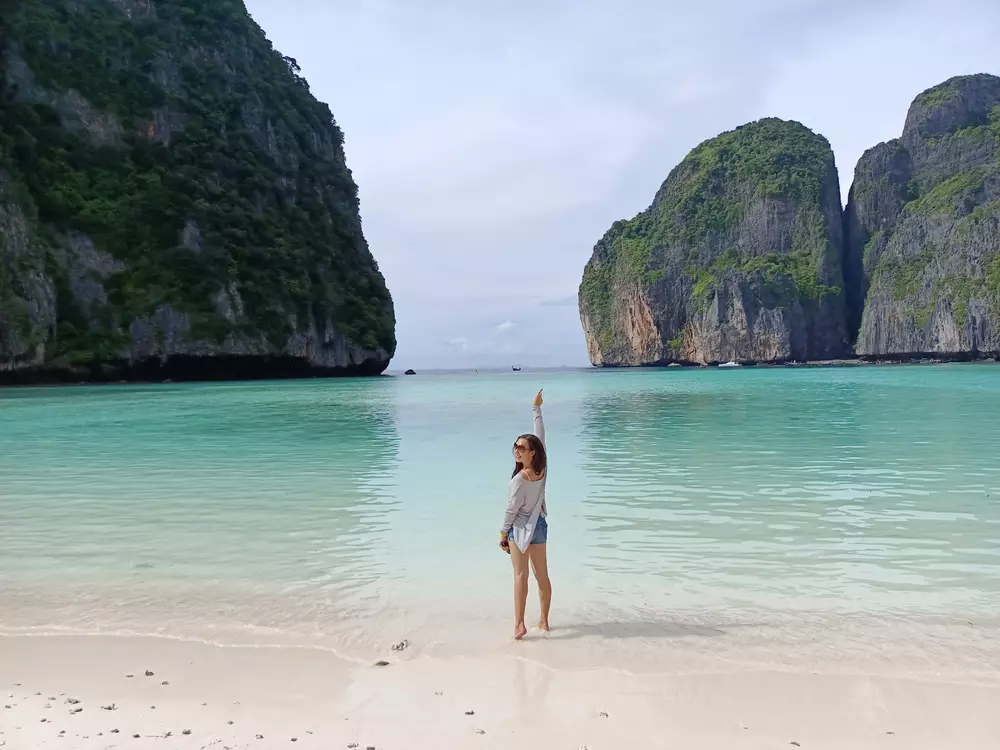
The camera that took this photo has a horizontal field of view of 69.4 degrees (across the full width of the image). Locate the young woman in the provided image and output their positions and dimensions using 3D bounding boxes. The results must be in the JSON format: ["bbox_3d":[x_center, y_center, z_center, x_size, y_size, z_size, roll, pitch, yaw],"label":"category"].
[{"bbox_3d":[0.206,1.130,5.950,0.440,2.020,0.350,-1,1,-36],"label":"young woman"}]

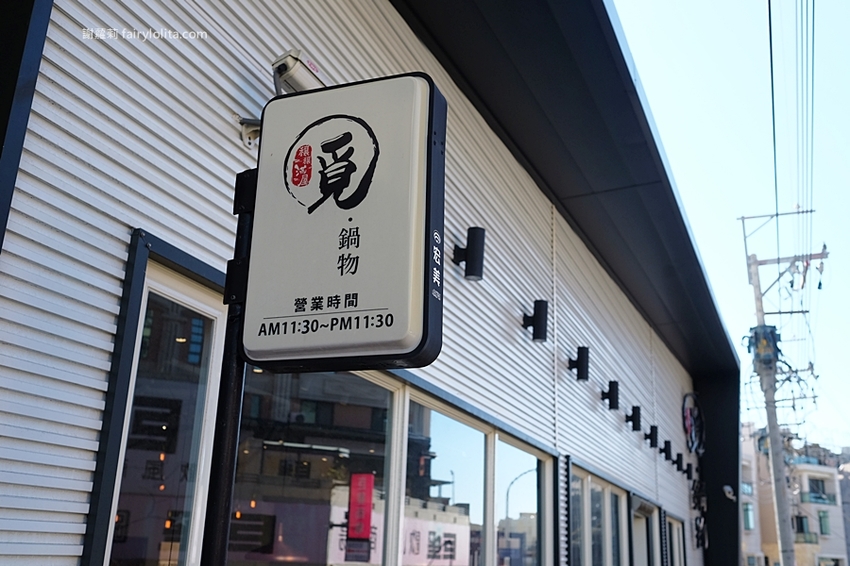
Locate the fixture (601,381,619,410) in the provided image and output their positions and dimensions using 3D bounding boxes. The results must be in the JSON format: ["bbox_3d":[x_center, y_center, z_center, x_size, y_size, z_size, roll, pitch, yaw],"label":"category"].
[{"bbox_3d":[2.045,1.242,9.091,0.174,0.300,0.100,-6,-21,22],"label":"fixture"}]

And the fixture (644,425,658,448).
[{"bbox_3d":[3.226,2.188,11.750,0.174,0.300,0.100,-6,-21,22],"label":"fixture"}]

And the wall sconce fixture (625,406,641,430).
[{"bbox_3d":[2.636,1.715,10.420,0.174,0.300,0.100,-6,-21,22],"label":"wall sconce fixture"}]

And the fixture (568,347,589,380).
[{"bbox_3d":[1.455,0.769,7.762,0.174,0.300,0.100,-6,-21,22],"label":"fixture"}]

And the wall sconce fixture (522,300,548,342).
[{"bbox_3d":[0.864,0.297,6.432,0.174,0.300,0.100,-6,-21,22],"label":"wall sconce fixture"}]

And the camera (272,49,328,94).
[{"bbox_3d":[-0.406,-0.714,3.069,0.117,0.090,0.320,-18,-49,40],"label":"camera"}]

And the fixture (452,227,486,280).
[{"bbox_3d":[0.274,-0.176,5.103,0.174,0.300,0.100,-6,-21,22],"label":"fixture"}]

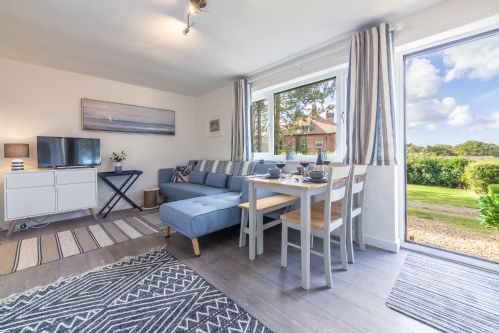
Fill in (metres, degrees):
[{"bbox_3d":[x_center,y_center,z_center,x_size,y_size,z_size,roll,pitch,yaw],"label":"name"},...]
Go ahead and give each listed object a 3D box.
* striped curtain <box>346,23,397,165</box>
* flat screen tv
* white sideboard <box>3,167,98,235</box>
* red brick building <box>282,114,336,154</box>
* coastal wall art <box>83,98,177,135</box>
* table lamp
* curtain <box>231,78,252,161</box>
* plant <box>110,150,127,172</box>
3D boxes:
[{"bbox_3d":[1.272,-0.711,2.055,0.430,1.370,0.140,2,4,44],"label":"striped curtain"},{"bbox_3d":[-2.728,-0.195,2.980,0.720,0.475,0.130,-3,4,-43],"label":"flat screen tv"},{"bbox_3d":[-2.859,0.456,2.888,0.920,0.800,0.360,-3,4,-43],"label":"white sideboard"},{"bbox_3d":[5.892,-2.402,17.000,6.300,4.500,5.200,1,3,30],"label":"red brick building"},{"bbox_3d":[-2.188,-0.898,3.734,1.510,0.525,0.035,-3,4,-43],"label":"coastal wall art"},{"bbox_3d":[-3.129,-0.118,2.620,0.215,0.370,0.215,-3,4,-43],"label":"table lamp"},{"bbox_3d":[-0.140,-0.809,3.443,0.420,1.380,0.130,2,4,44],"label":"curtain"},{"bbox_3d":[-2.298,-0.095,3.408,0.220,0.375,0.220,-3,4,-43],"label":"plant"}]

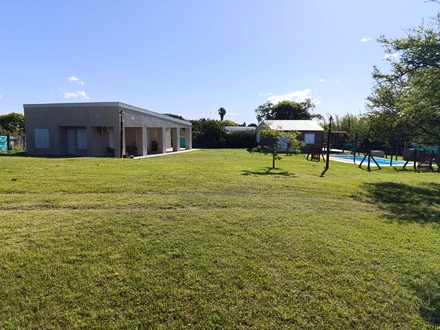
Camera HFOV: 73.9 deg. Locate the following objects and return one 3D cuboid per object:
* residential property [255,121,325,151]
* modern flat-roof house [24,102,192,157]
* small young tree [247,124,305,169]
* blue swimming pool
[{"bbox_3d":[7.047,-3.000,30.328,5.100,3.250,5.500,0,7,-8],"label":"residential property"},{"bbox_3d":[-8.995,-3.147,26.815,8.900,3.850,11.600,3,8,19],"label":"modern flat-roof house"},{"bbox_3d":[3.167,-1.058,16.830,3.100,2.500,2.900,1,7,0],"label":"small young tree"},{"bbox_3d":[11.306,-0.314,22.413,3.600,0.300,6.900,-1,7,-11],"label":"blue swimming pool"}]

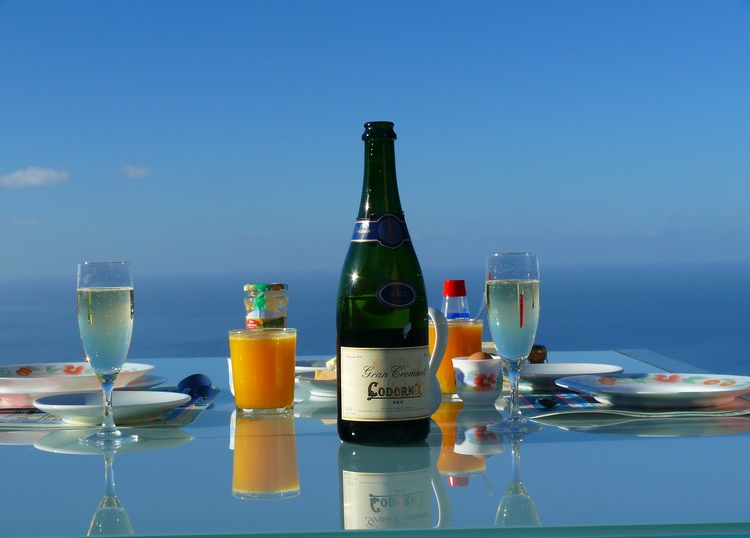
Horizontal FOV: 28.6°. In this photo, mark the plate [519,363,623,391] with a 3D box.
[{"bbox_3d":[0.239,0.143,1.922,0.173,0.024,0.173,-1,1,0],"label":"plate"}]

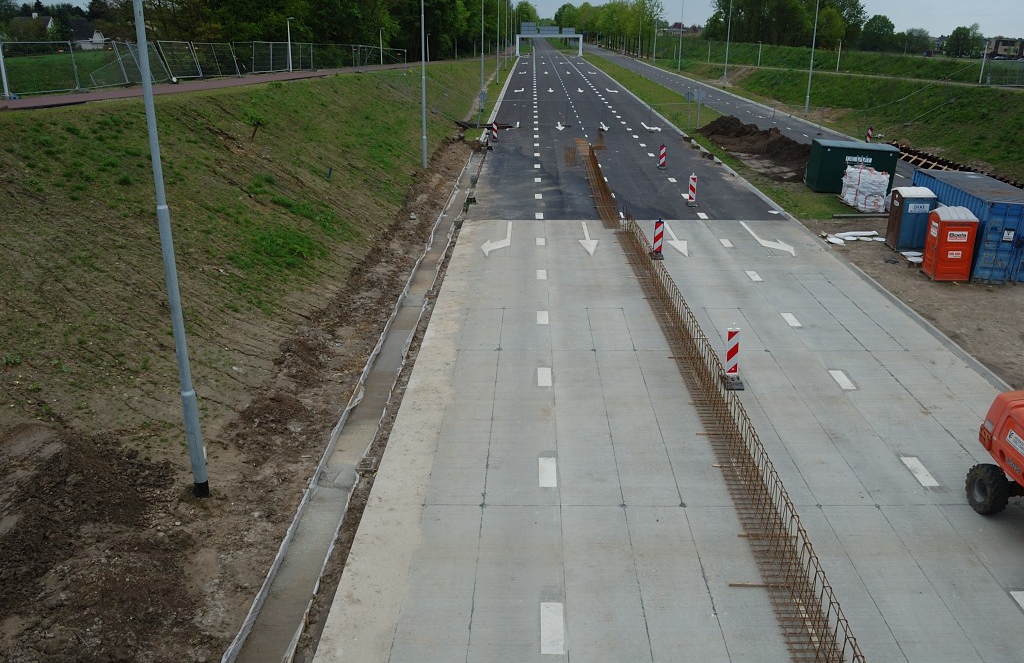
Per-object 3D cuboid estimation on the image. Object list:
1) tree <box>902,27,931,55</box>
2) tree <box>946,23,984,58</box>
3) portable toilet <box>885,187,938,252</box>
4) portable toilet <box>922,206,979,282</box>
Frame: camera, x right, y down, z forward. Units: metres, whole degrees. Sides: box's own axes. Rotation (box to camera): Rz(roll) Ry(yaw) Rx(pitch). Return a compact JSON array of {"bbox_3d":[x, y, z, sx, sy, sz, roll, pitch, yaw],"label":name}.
[{"bbox_3d":[108.056,-77.336,205.000,6.880,7.310,6.880,10,22,24],"label":"tree"},{"bbox_3d":[112.034,-71.925,190.000,8.200,8.180,8.200,11,23,27],"label":"tree"},{"bbox_3d":[14.850,-4.195,28.489,1.200,2.300,1.150,2,20,5],"label":"portable toilet"},{"bbox_3d":[14.657,-2.943,25.663,1.200,2.300,1.150,3,20,7],"label":"portable toilet"}]

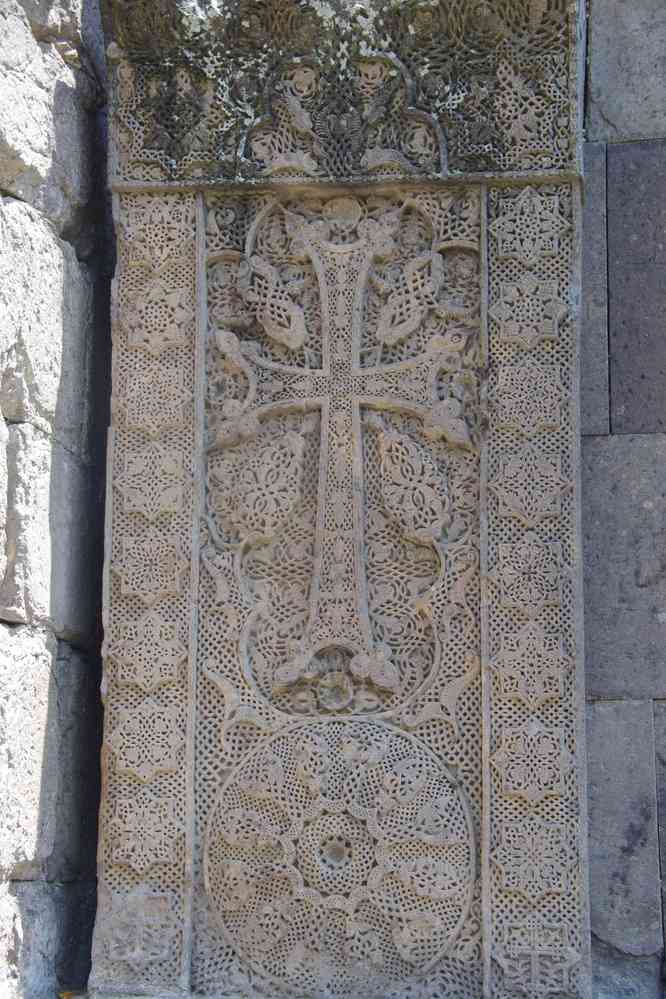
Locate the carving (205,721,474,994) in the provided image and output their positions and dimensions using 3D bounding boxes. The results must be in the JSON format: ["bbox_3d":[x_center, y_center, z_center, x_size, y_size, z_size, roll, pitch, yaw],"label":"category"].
[{"bbox_3d":[0.012,0.626,3.500,0.475,0.480,0.070,0,-7,4],"label":"carving"}]

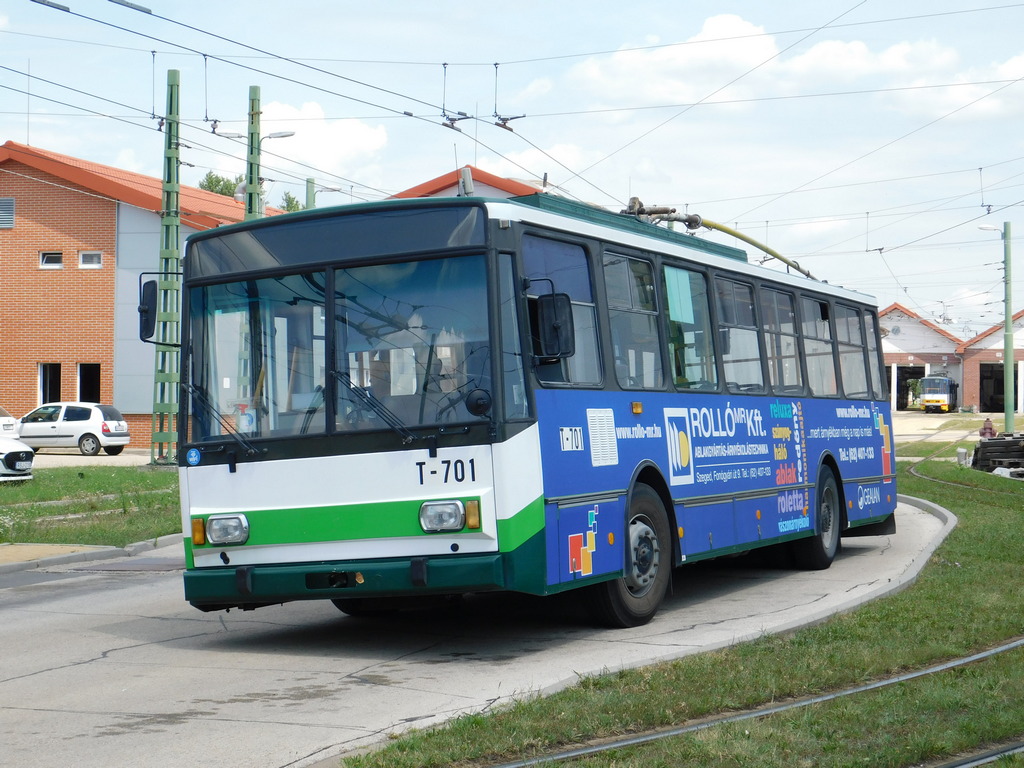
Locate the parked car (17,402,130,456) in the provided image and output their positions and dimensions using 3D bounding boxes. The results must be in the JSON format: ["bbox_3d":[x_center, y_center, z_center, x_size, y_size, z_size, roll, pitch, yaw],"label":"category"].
[{"bbox_3d":[-12.309,1.223,53.280,3.810,1.420,1.640,0,0,15],"label":"parked car"}]

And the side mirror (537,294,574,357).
[{"bbox_3d":[0.281,-0.373,12.479,0.205,0.410,0.090,-4,-3,-3],"label":"side mirror"}]

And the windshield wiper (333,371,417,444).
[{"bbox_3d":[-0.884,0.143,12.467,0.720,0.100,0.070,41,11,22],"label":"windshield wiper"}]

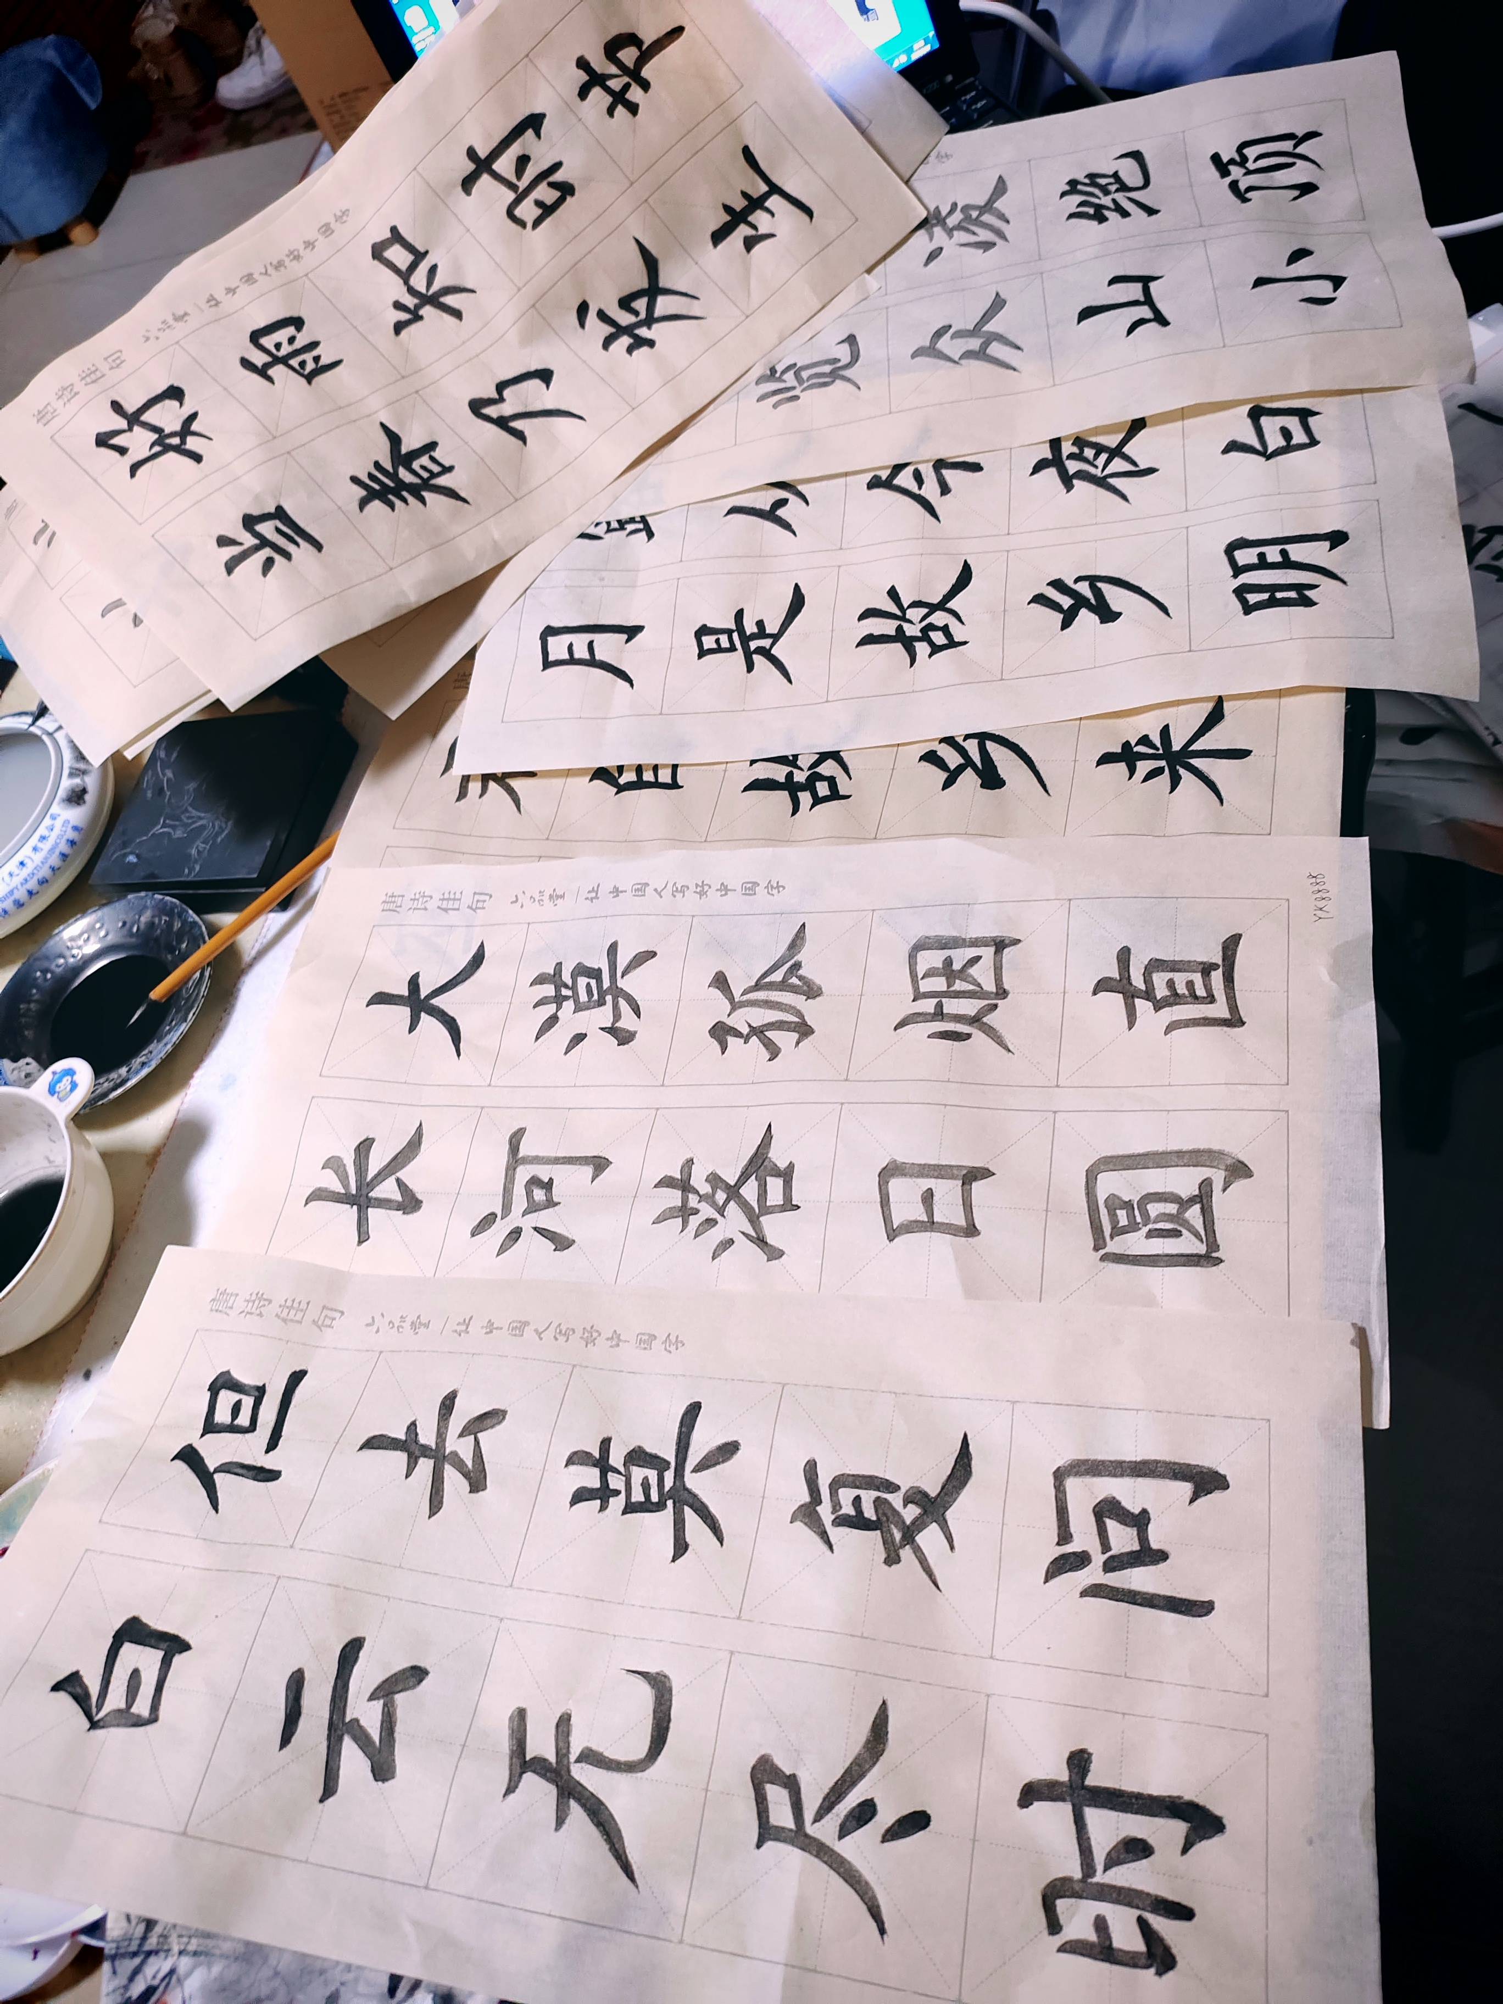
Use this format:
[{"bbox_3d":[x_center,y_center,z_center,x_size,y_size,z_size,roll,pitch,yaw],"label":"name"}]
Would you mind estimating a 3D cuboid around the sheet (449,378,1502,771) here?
[{"bbox_3d":[0.083,-0.219,0.746,0.459,0.018,0.232,-2,60,16],"label":"sheet"}]

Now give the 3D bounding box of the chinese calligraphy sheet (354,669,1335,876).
[{"bbox_3d":[0.019,-0.072,0.694,0.459,0.013,0.232,3,61,19],"label":"chinese calligraphy sheet"}]

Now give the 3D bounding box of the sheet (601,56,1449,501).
[{"bbox_3d":[0.113,-0.379,0.823,0.459,0.020,0.232,-5,61,13],"label":"sheet"}]

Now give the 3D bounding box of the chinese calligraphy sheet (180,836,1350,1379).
[{"bbox_3d":[0.003,0.034,0.625,0.459,0.014,0.232,-1,60,18],"label":"chinese calligraphy sheet"}]

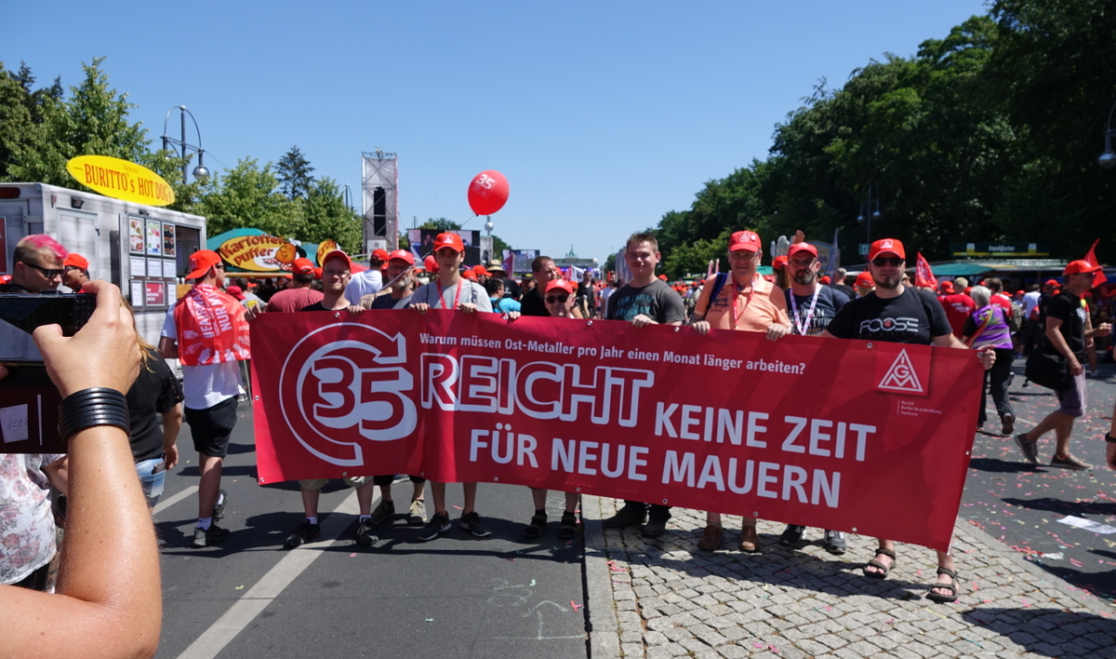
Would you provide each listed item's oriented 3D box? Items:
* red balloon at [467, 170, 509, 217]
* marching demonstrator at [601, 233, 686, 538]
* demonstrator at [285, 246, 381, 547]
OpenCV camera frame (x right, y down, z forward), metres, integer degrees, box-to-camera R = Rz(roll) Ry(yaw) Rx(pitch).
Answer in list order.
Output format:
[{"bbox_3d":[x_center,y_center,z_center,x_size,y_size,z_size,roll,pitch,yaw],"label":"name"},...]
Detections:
[{"bbox_3d":[-0.494,-0.974,5.300,0.300,0.340,0.300,23,3,8],"label":"red balloon"},{"bbox_3d":[0.518,0.326,4.530,0.560,1.820,0.460,1,4,12],"label":"marching demonstrator"},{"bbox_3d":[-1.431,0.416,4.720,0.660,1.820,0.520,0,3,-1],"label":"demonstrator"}]

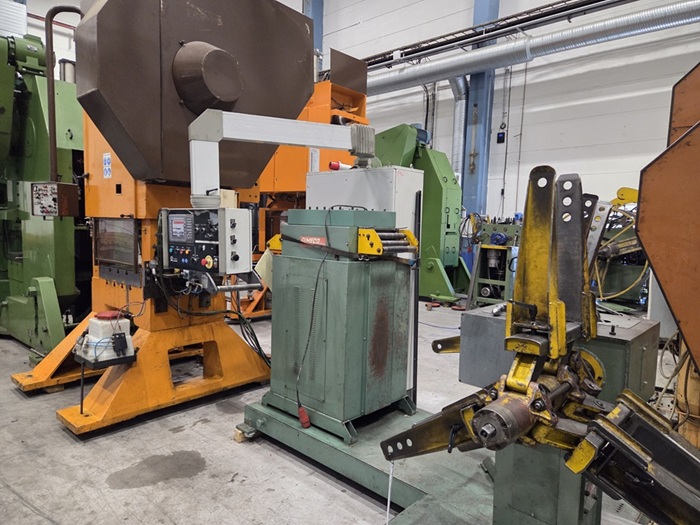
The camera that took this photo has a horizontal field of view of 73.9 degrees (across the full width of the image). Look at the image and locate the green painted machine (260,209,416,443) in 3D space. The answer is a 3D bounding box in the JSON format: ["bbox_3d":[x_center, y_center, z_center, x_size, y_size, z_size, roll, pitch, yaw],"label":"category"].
[{"bbox_3d":[-0.080,0.354,3.429,0.970,1.470,0.680,7,8,42],"label":"green painted machine"}]

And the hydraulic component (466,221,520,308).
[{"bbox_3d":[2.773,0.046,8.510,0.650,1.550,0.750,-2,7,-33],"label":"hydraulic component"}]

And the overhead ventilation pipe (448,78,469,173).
[{"bbox_3d":[2.532,-3.173,10.854,0.380,2.220,0.270,-4,8,-44],"label":"overhead ventilation pipe"}]

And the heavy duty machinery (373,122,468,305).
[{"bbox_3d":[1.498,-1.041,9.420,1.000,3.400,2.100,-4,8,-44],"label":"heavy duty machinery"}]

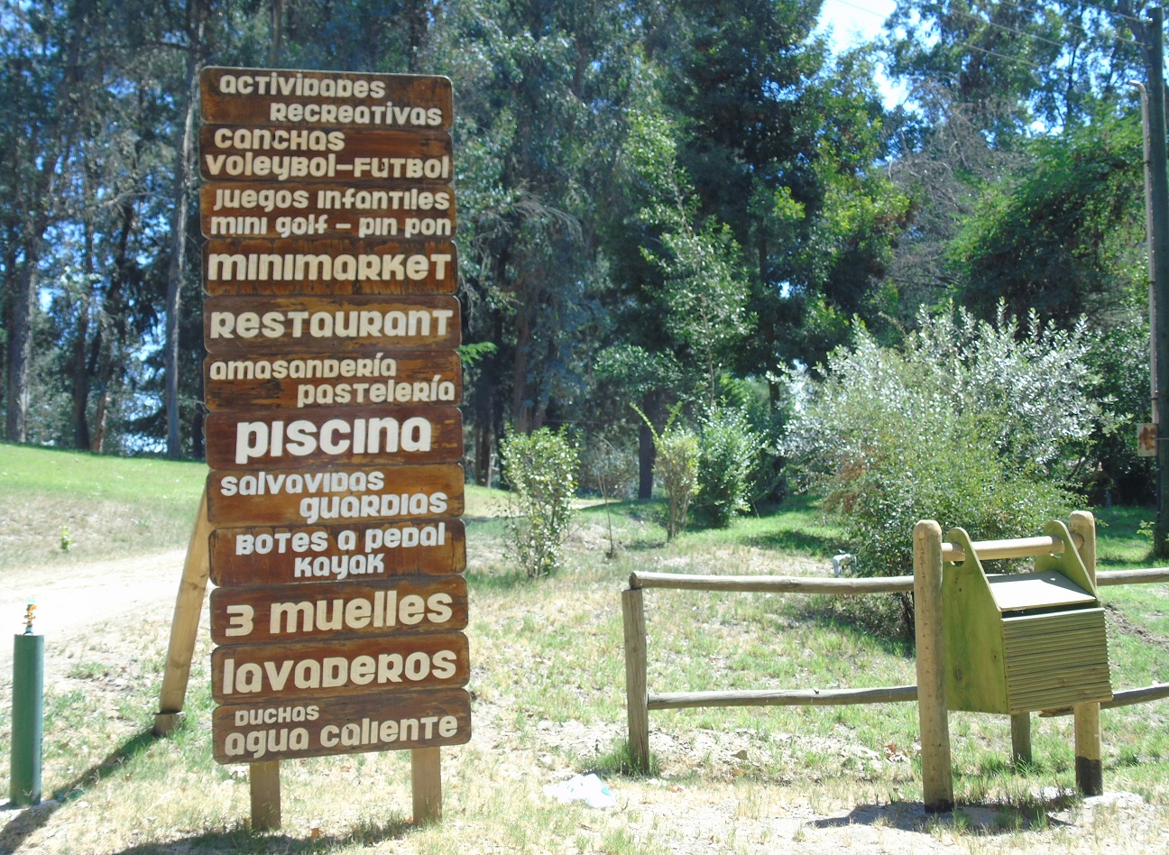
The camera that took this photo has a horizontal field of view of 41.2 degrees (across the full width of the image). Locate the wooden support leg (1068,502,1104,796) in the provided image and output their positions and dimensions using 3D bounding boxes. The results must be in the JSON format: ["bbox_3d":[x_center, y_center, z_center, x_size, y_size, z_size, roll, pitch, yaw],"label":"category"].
[{"bbox_3d":[1.975,0.888,6.112,0.105,1.117,0.105,-2,1,0],"label":"wooden support leg"}]

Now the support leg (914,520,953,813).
[{"bbox_3d":[1.324,0.907,5.892,0.108,1.098,0.108,-2,1,0],"label":"support leg"}]

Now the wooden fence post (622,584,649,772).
[{"bbox_3d":[0.216,1.056,6.495,0.085,0.766,0.085,-2,1,0],"label":"wooden fence post"}]

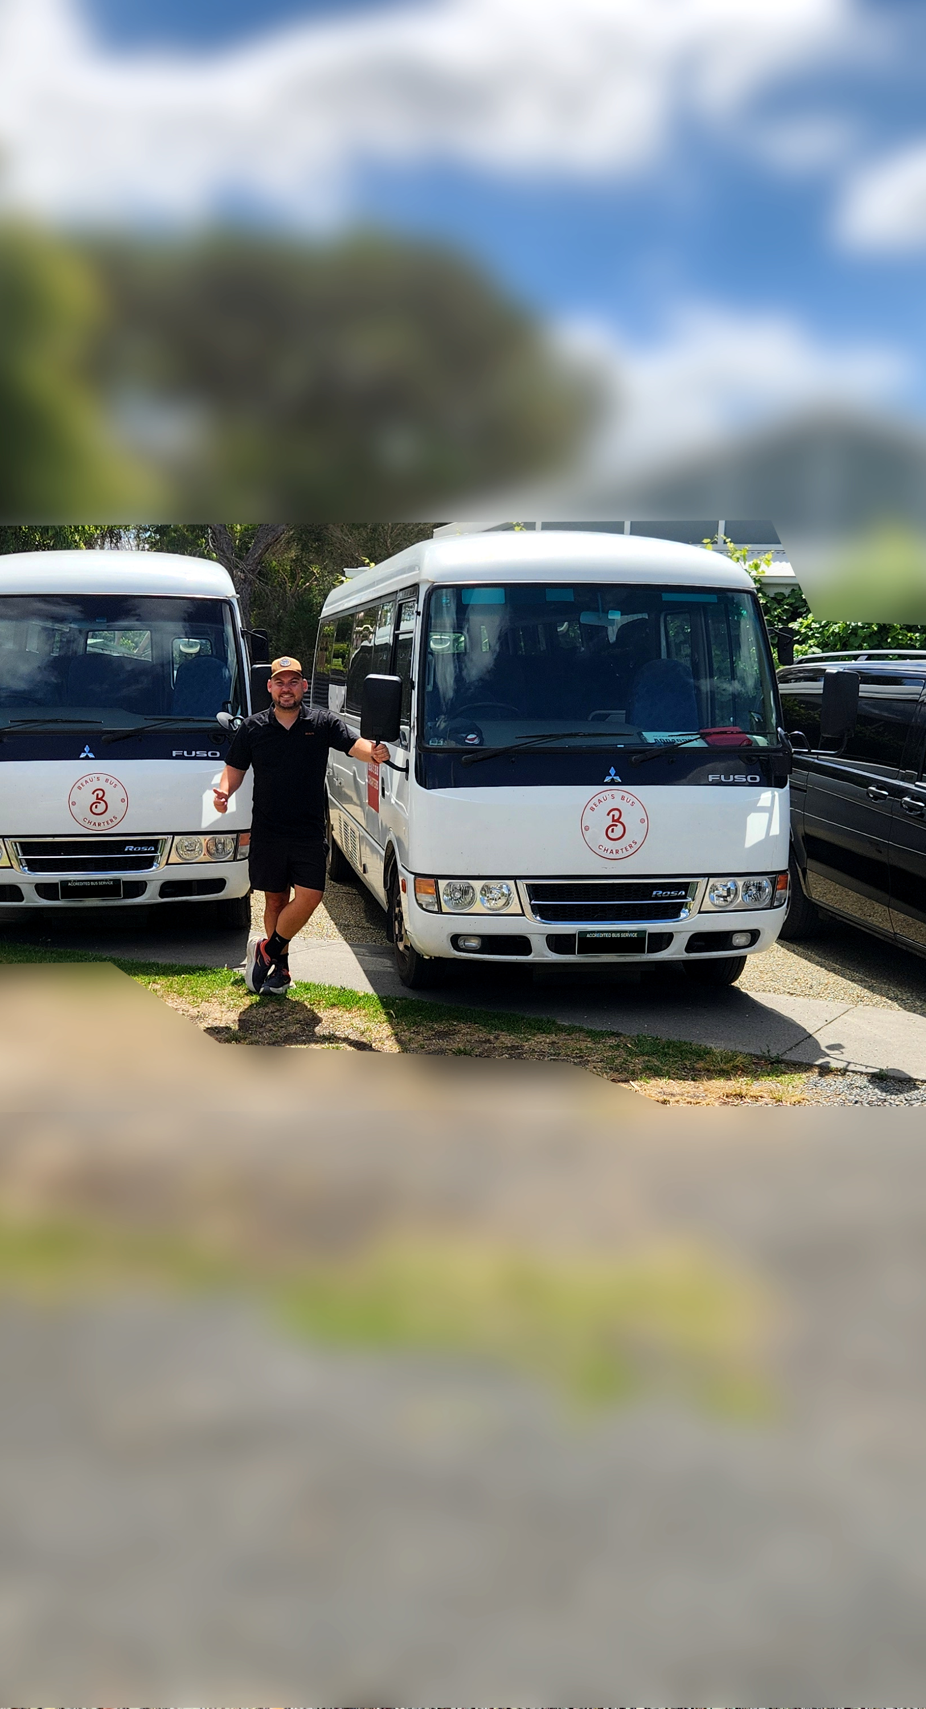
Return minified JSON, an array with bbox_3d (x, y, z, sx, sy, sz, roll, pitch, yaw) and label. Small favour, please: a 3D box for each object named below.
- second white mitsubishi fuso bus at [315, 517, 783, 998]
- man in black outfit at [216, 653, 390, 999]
[{"bbox_3d":[0.138,-0.887,11.296,2.050,2.650,7.700,0,7,-10],"label":"second white mitsubishi fuso bus"},{"bbox_3d":[-0.881,-0.171,8.237,0.980,1.801,0.450,0,7,-4],"label":"man in black outfit"}]

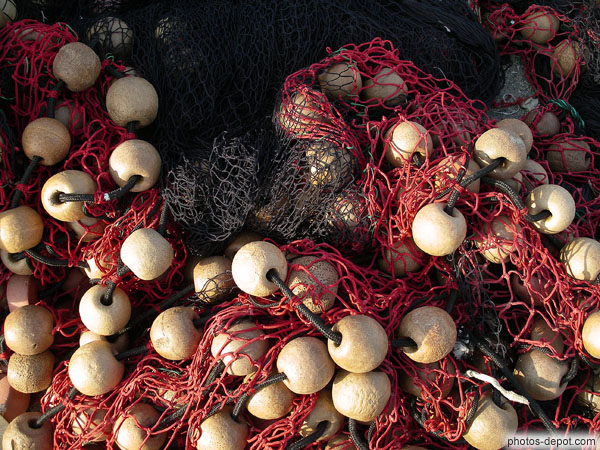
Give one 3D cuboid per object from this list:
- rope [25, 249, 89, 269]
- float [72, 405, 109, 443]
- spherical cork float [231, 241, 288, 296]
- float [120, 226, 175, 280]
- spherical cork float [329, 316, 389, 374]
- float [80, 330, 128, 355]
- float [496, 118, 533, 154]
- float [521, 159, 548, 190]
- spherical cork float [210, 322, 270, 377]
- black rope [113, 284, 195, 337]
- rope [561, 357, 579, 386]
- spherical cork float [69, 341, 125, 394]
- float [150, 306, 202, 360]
[{"bbox_3d":[-0.530,0.079,1.387,0.150,0.019,0.031,15,44,4],"label":"rope"},{"bbox_3d":[-0.441,0.418,1.360,0.094,0.092,0.094,0,42,0],"label":"float"},{"bbox_3d":[-0.079,0.087,1.260,0.110,0.108,0.110,0,45,0],"label":"spherical cork float"},{"bbox_3d":[-0.311,0.060,1.310,0.108,0.106,0.108,0,45,0],"label":"float"},{"bbox_3d":[0.101,0.206,1.109,0.102,0.099,0.102,0,53,0],"label":"spherical cork float"},{"bbox_3d":[-0.433,0.265,1.420,0.110,0.105,0.110,0,45,0],"label":"float"},{"bbox_3d":[0.516,-0.208,1.542,0.095,0.092,0.095,0,53,0],"label":"float"},{"bbox_3d":[0.540,-0.101,1.530,0.106,0.104,0.106,0,45,0],"label":"float"},{"bbox_3d":[-0.106,0.219,1.135,0.100,0.097,0.100,0,53,0],"label":"spherical cork float"},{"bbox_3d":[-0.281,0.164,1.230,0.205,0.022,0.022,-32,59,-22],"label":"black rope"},{"bbox_3d":[0.504,0.274,1.200,0.026,0.026,0.068,13,54,10],"label":"rope"},{"bbox_3d":[-0.365,0.258,1.151,0.100,0.097,0.100,0,53,0],"label":"spherical cork float"},{"bbox_3d":[-0.243,0.214,1.263,0.103,0.105,0.105,0,42,0],"label":"float"}]

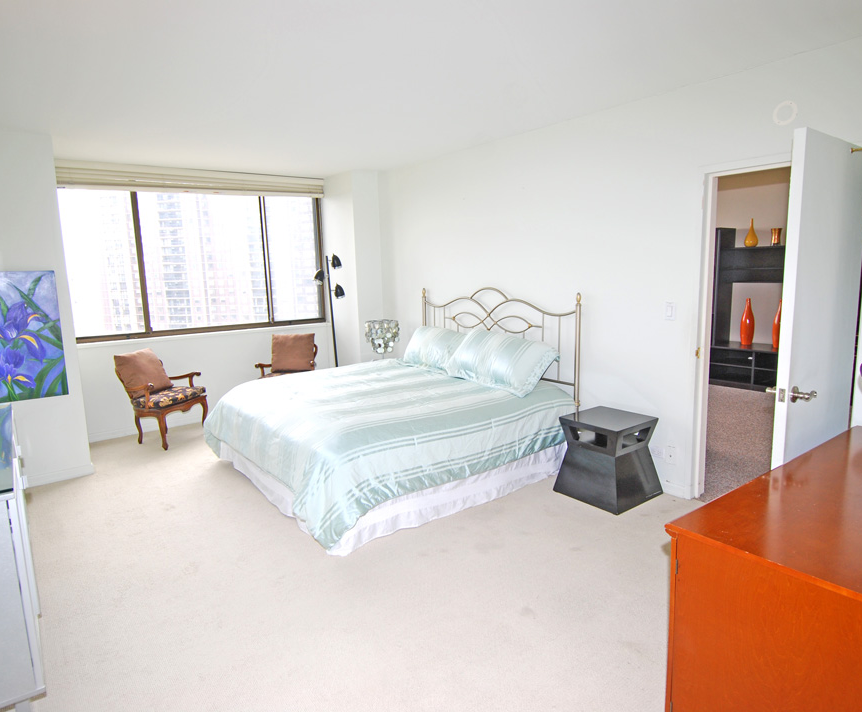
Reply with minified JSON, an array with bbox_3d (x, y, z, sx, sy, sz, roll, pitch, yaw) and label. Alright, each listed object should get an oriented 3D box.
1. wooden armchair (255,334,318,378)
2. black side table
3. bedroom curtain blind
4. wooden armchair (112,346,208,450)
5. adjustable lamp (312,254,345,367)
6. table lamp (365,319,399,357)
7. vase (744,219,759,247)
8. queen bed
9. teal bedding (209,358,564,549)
[{"bbox_3d":[-1.552,0.226,5.926,0.600,0.880,0.610,-2,9,2],"label":"wooden armchair"},{"bbox_3d":[1.195,0.672,3.585,0.510,0.515,0.510,-8,11,-36],"label":"black side table"},{"bbox_3d":[-2.301,-1.786,5.478,2.620,0.220,0.090,-8,11,-36],"label":"bedroom curtain blind"},{"bbox_3d":[-2.599,0.379,5.154,0.610,0.880,0.600,1,9,20],"label":"wooden armchair"},{"bbox_3d":[-1.120,-0.249,6.024,0.380,1.760,0.280,-3,9,-9],"label":"adjustable lamp"},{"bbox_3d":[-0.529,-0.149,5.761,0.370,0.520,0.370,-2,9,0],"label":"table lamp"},{"bbox_3d":[3.921,-1.502,6.506,0.150,0.330,0.150,-8,11,-36],"label":"vase"},{"bbox_3d":[-0.324,0.196,4.242,2.220,1.360,2.120,-8,11,-36],"label":"queen bed"},{"bbox_3d":[-0.380,0.516,4.247,2.110,0.630,2.140,-8,11,-36],"label":"teal bedding"}]

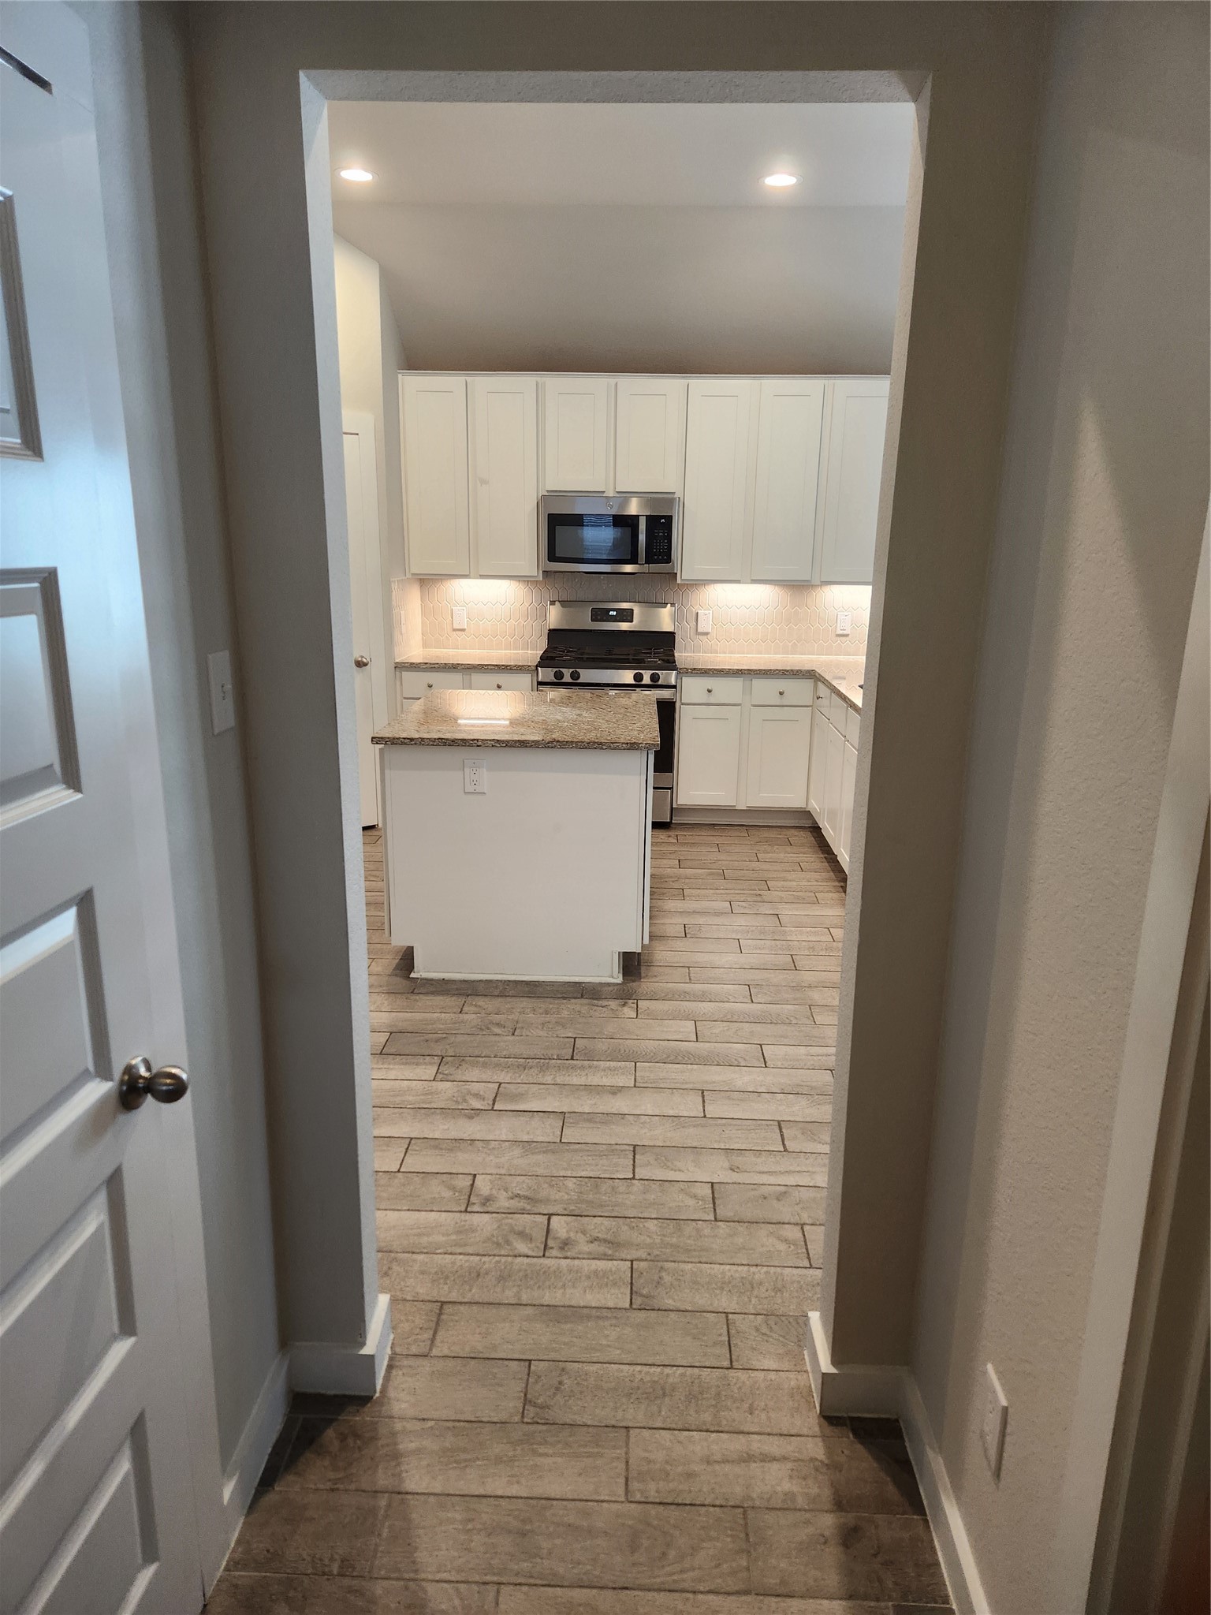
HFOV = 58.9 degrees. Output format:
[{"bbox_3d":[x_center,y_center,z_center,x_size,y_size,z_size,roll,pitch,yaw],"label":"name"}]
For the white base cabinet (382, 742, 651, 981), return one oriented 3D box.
[{"bbox_3d":[-0.299,0.080,4.385,0.967,0.878,1.102,1,14,2],"label":"white base cabinet"}]

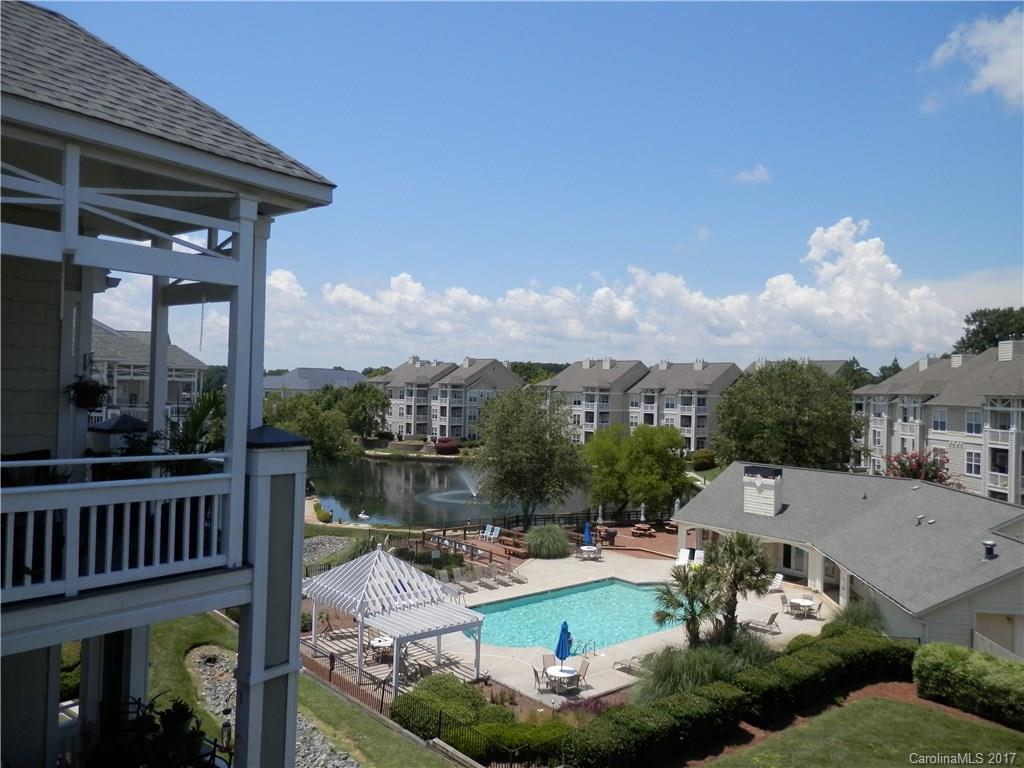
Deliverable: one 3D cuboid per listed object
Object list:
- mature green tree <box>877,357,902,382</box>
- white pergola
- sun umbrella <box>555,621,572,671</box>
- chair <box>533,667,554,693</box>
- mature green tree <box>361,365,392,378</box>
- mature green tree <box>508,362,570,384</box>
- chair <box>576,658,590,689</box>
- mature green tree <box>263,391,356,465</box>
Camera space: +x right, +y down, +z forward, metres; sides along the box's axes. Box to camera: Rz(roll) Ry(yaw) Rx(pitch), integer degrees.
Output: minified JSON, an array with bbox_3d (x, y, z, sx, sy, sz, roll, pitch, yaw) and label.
[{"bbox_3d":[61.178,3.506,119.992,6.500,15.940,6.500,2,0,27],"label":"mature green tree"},{"bbox_3d":[-4.869,9.048,29.918,4.850,4.800,6.900,2,-1,-44],"label":"white pergola"},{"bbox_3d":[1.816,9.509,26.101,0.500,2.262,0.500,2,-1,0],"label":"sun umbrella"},{"bbox_3d":[1.161,10.362,26.117,0.640,0.920,0.560,2,-1,-18],"label":"chair"},{"bbox_3d":[-35.827,2.573,194.980,9.000,15.170,9.000,2,0,-10],"label":"mature green tree"},{"bbox_3d":[7.195,2.681,199.875,16.768,17.000,14.000,2,-1,0],"label":"mature green tree"},{"bbox_3d":[2.415,10.404,26.520,0.640,0.920,0.560,2,-1,-39],"label":"chair"},{"bbox_3d":[-27.788,5.875,101.073,13.385,9.970,12.000,2,-1,0],"label":"mature green tree"}]

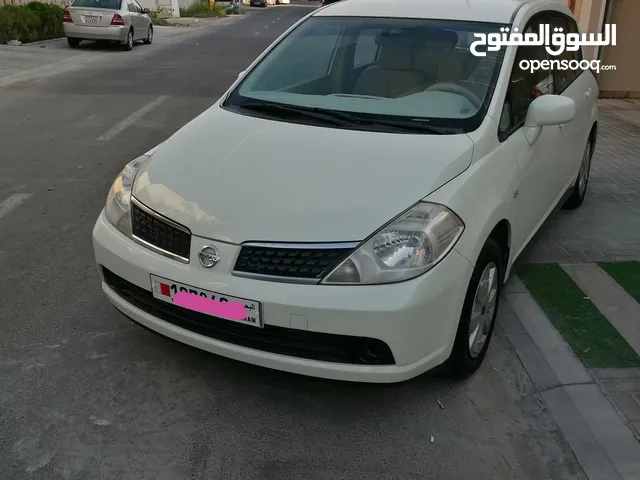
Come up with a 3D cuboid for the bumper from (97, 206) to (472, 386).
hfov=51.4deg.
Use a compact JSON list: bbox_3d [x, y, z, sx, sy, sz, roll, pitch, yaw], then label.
[{"bbox_3d":[-0.284,0.165,2.719,1.660,0.490,0.565,11,23,27],"label":"bumper"}]

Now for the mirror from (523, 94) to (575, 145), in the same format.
[{"bbox_3d":[1.066,-0.549,3.057,0.215,0.235,0.160,11,23,27],"label":"mirror"}]

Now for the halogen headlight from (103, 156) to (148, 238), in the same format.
[{"bbox_3d":[-0.793,-0.218,2.940,0.345,0.250,0.485,11,23,27],"label":"halogen headlight"}]

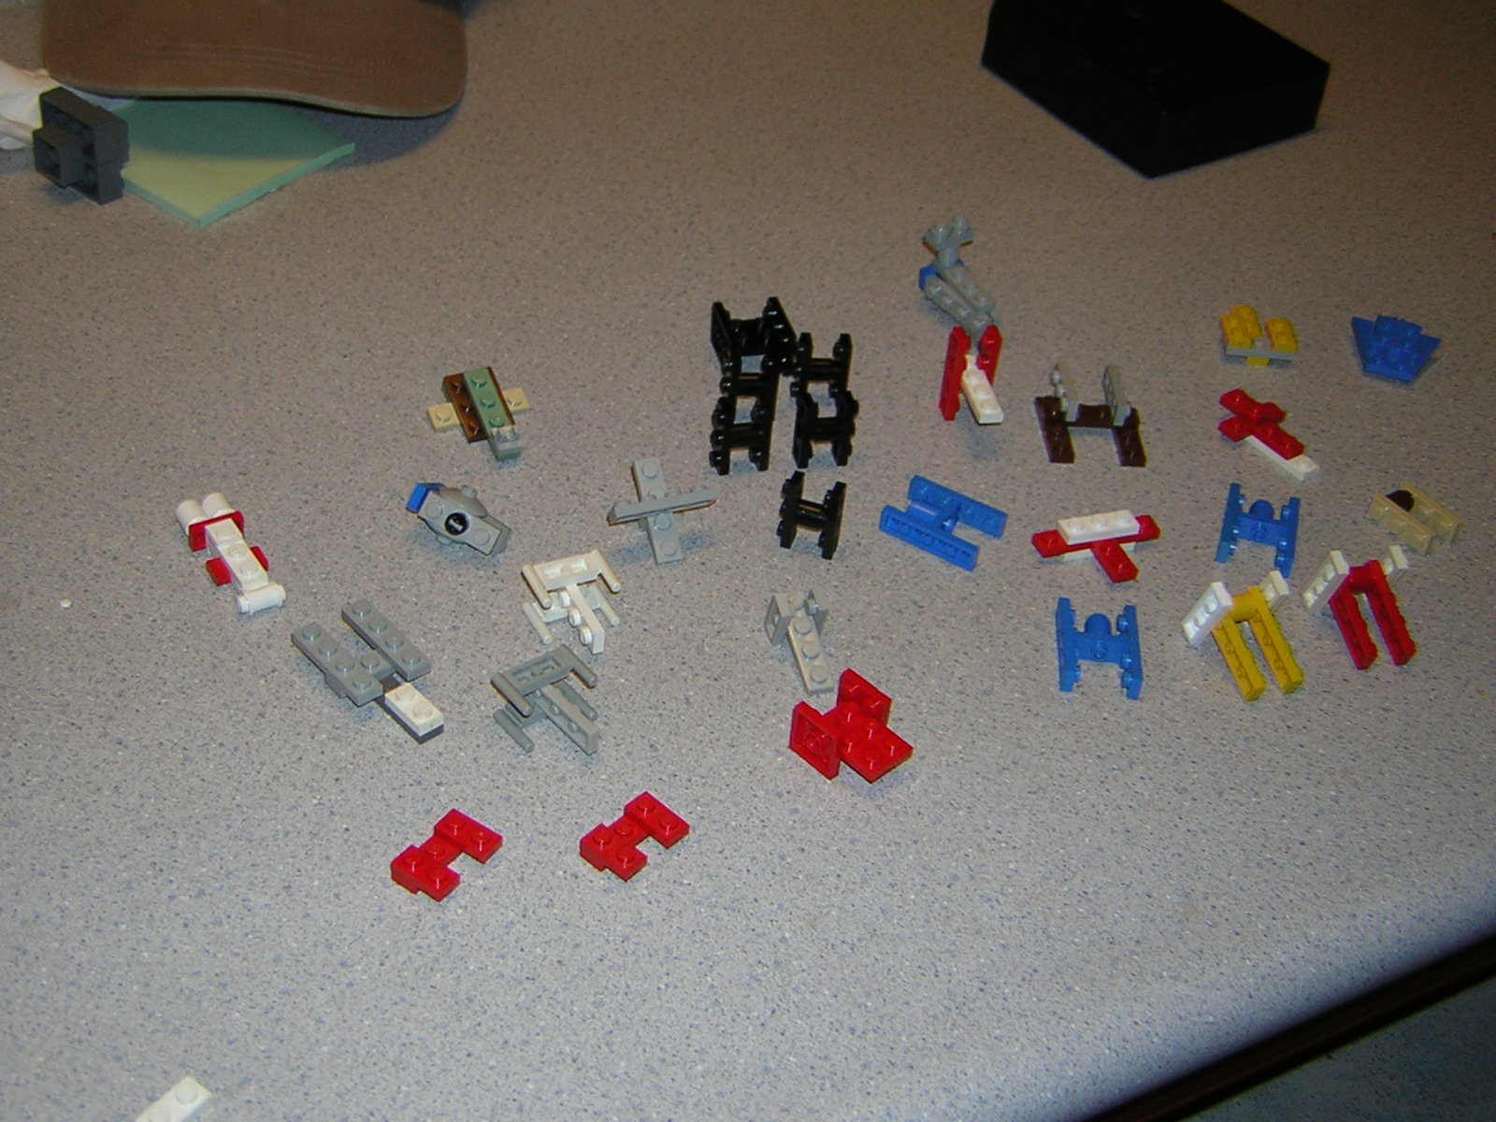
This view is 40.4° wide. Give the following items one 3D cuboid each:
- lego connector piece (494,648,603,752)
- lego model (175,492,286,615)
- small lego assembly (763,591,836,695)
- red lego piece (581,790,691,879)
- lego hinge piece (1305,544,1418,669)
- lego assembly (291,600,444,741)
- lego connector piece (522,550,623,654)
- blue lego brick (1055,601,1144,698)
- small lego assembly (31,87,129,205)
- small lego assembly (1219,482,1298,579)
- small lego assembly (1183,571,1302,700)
[{"bbox_3d":[-0.052,0.039,0.554,0.024,0.015,0.032,-26,50,-31],"label":"lego connector piece"},{"bbox_3d":[-0.150,-0.003,0.589,0.016,0.011,0.050,-18,47,-26],"label":"lego model"},{"bbox_3d":[0.016,0.023,0.582,0.014,0.016,0.032,-9,59,-16],"label":"small lego assembly"},{"bbox_3d":[-0.029,0.072,0.525,0.016,0.008,0.024,33,47,28],"label":"red lego piece"},{"bbox_3d":[0.188,0.015,0.612,0.024,0.025,0.034,-4,50,-12],"label":"lego hinge piece"},{"bbox_3d":[-0.101,0.031,0.558,0.024,0.011,0.048,-28,53,-34],"label":"lego assembly"},{"bbox_3d":[-0.049,0.014,0.584,0.025,0.016,0.029,-14,44,-22],"label":"lego connector piece"},{"bbox_3d":[0.102,0.025,0.594,0.022,0.008,0.032,6,41,0],"label":"blue lego brick"},{"bbox_3d":[-0.246,-0.151,0.744,0.032,0.032,0.024,31,46,26],"label":"small lego assembly"},{"bbox_3d":[0.162,-0.010,0.645,0.023,0.008,0.032,14,42,8],"label":"small lego assembly"},{"bbox_3d":[0.146,0.024,0.593,0.024,0.024,0.032,-10,62,-18],"label":"small lego assembly"}]

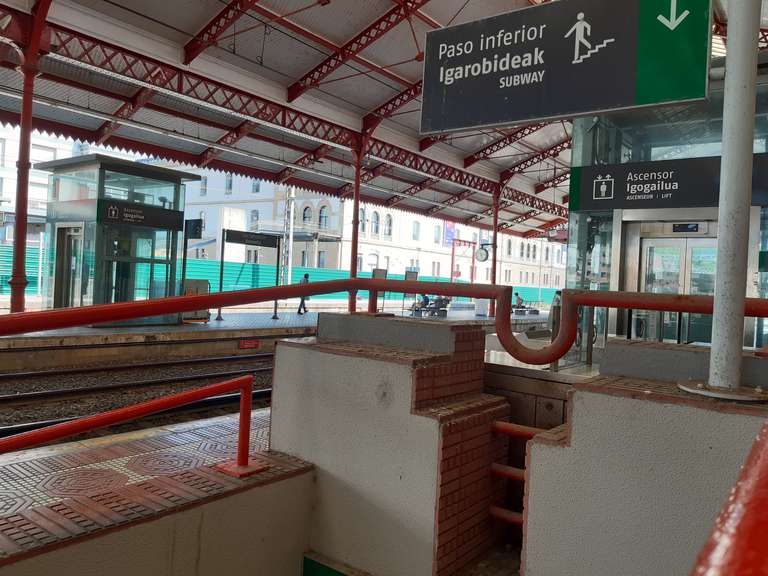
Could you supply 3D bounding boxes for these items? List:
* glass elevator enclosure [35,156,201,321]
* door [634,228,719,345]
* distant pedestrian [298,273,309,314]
[{"bbox_3d":[-7.100,-1.090,15.180,3.400,4.000,2.720,4,1,38],"label":"glass elevator enclosure"},{"bbox_3d":[3.419,0.486,6.636,1.020,2.130,0.090,4,1,38],"label":"door"},{"bbox_3d":[-3.205,0.223,23.291,0.450,1.650,0.500,3,1,-40],"label":"distant pedestrian"}]

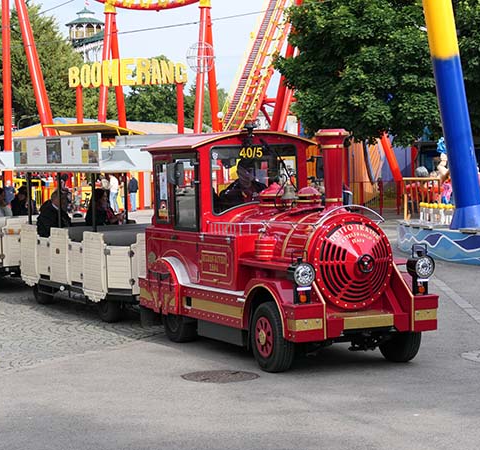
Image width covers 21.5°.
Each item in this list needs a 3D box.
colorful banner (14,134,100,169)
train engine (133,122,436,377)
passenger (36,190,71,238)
[{"bbox_3d":[-2.522,-0.994,17.228,0.060,0.417,3.655,-2,3,-27],"label":"colorful banner"},{"bbox_3d":[0.330,0.135,12.827,1.550,2.262,3.720,-2,3,-26],"label":"train engine"},{"bbox_3d":[-2.547,0.082,17.867,0.520,1.200,0.800,-2,3,-27],"label":"passenger"}]

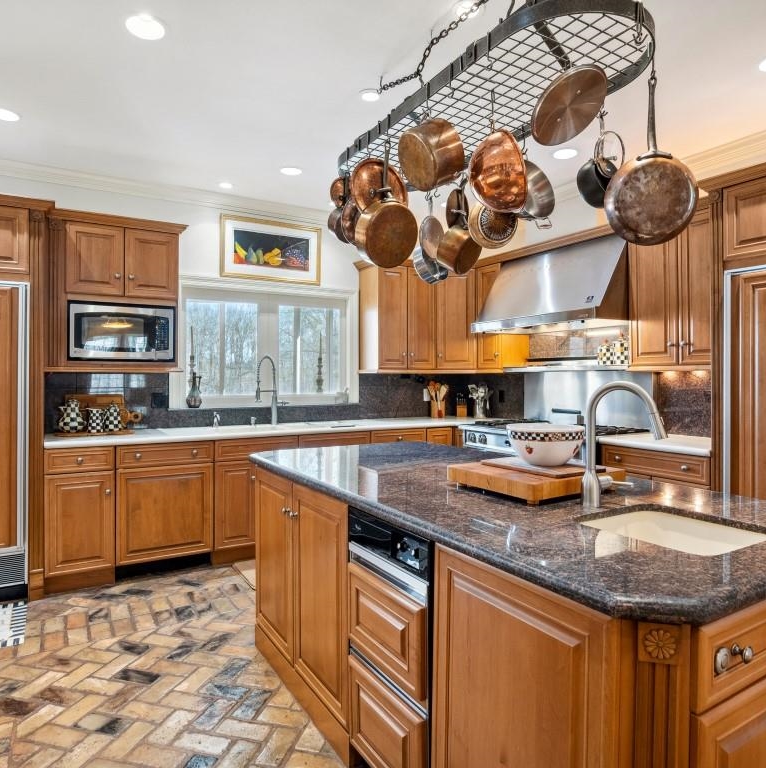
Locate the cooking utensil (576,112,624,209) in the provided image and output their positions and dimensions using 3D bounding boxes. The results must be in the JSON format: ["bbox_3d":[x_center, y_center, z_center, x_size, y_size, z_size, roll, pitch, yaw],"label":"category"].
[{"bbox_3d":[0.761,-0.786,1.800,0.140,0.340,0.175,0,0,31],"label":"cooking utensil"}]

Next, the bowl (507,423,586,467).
[{"bbox_3d":[0.602,0.224,1.880,0.290,0.145,0.290,0,0,0],"label":"bowl"}]

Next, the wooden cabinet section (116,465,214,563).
[{"bbox_3d":[-1.582,0.860,3.646,0.602,0.620,0.540,0,0,-33],"label":"wooden cabinet section"}]

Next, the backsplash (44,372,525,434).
[{"bbox_3d":[-0.525,0.130,4.242,3.841,0.441,0.827,0,0,-30],"label":"backsplash"}]

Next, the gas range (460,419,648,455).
[{"bbox_3d":[1.252,0.807,3.847,0.740,0.930,1.200,0,0,-32],"label":"gas range"}]

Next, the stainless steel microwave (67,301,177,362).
[{"bbox_3d":[-1.825,-0.333,3.559,0.630,0.380,0.450,0,0,-32],"label":"stainless steel microwave"}]

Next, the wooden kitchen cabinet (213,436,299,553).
[{"bbox_3d":[-1.074,0.786,4.039,0.650,0.780,0.600,0,0,-32],"label":"wooden kitchen cabinet"}]

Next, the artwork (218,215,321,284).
[{"bbox_3d":[-0.936,-1.144,4.410,0.888,0.522,0.039,0,0,-30],"label":"artwork"}]

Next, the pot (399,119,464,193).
[{"bbox_3d":[0.170,-0.799,1.790,0.150,0.210,0.210,-35,19,-17],"label":"pot"}]

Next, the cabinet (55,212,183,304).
[{"bbox_3d":[-1.863,-0.832,3.637,0.745,0.502,0.453,0,0,-30],"label":"cabinet"}]

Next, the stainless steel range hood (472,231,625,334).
[{"bbox_3d":[1.380,-0.752,4.055,0.719,0.640,1.241,0,0,-30],"label":"stainless steel range hood"}]

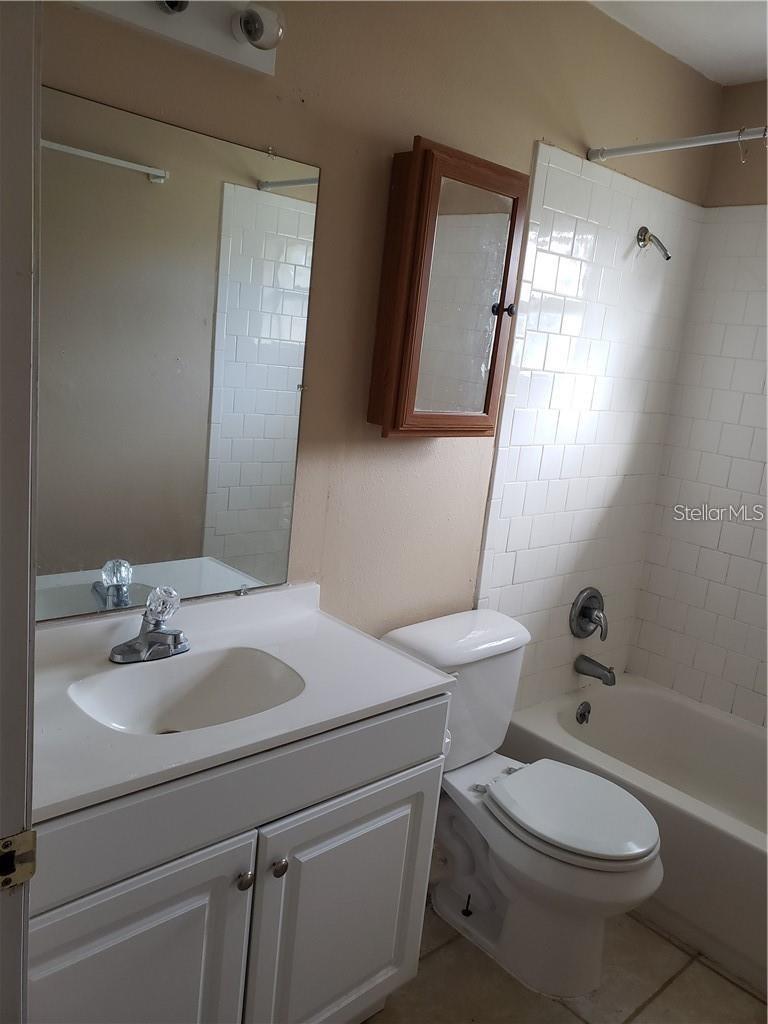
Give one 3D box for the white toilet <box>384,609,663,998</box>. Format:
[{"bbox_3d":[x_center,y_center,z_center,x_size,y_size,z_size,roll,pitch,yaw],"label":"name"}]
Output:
[{"bbox_3d":[0.341,0.728,1.940,0.435,0.730,0.735,-5,15,-42],"label":"white toilet"}]

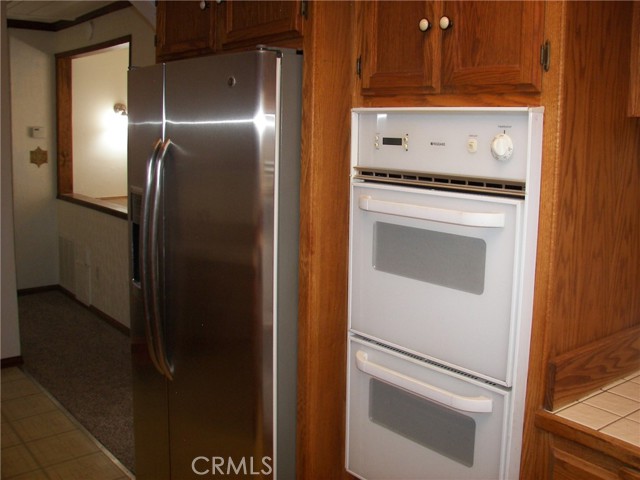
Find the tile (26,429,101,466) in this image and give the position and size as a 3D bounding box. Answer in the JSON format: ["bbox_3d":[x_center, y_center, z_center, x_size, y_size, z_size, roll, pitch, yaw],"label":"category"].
[{"bbox_3d":[-1.262,1.018,3.260,0.285,0.010,0.298,-6,11,-39],"label":"tile"}]

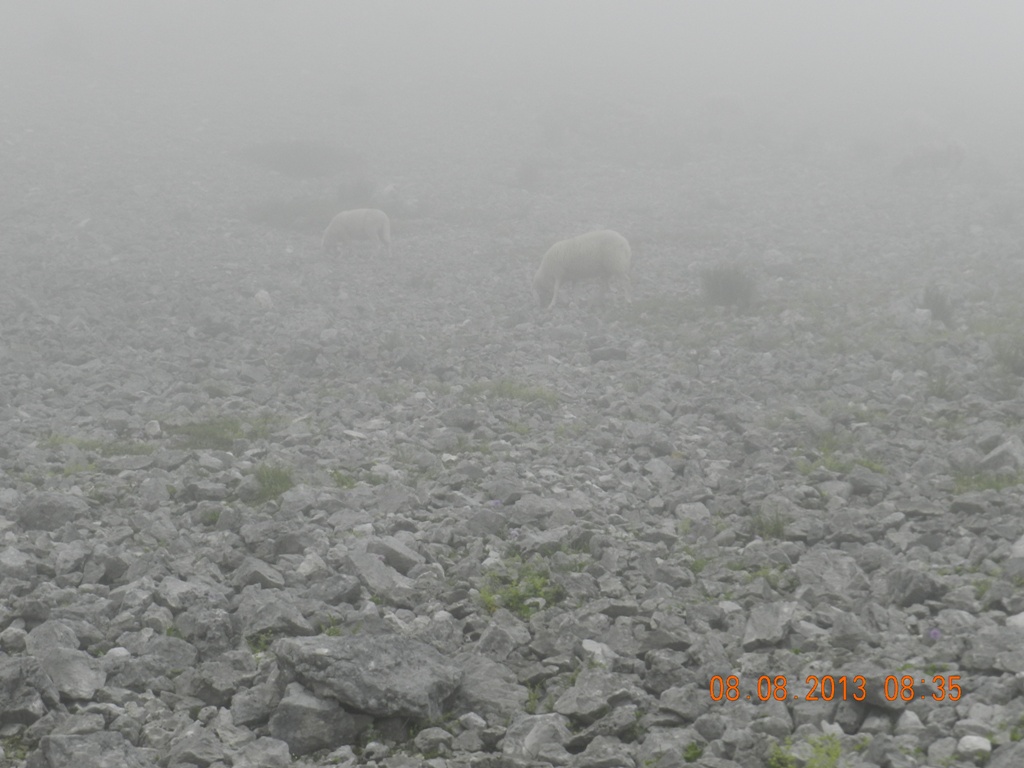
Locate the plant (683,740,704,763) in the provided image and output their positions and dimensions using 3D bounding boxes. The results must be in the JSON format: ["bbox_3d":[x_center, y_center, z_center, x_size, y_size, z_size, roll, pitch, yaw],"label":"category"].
[{"bbox_3d":[0.468,0.948,5.800,0.057,0.055,0.055,0,3,0],"label":"plant"}]

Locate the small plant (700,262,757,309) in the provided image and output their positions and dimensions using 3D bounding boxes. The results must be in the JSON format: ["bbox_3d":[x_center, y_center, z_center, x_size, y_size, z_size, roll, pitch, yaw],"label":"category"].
[{"bbox_3d":[1.926,-0.876,20.000,0.500,0.400,0.460,0,3,0],"label":"small plant"}]

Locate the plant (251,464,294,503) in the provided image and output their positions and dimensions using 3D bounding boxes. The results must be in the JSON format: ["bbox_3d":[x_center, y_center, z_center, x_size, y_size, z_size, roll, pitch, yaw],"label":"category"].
[{"bbox_3d":[-1.055,0.438,9.900,0.193,0.160,0.180,0,3,0],"label":"plant"}]

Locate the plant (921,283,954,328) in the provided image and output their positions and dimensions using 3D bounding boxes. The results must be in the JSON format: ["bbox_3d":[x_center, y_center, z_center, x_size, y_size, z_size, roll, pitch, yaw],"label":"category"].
[{"bbox_3d":[3.407,-0.628,18.000,0.280,0.360,0.270,0,3,0],"label":"plant"}]

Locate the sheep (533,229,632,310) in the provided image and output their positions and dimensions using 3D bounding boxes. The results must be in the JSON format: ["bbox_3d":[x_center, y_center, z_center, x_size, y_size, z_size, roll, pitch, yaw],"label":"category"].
[{"bbox_3d":[0.627,-1.019,20.000,0.890,0.710,0.340,0,3,0],"label":"sheep"}]

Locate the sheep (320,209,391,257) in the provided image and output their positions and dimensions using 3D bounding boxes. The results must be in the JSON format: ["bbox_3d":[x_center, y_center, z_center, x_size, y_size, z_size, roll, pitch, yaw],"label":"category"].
[{"bbox_3d":[-1.923,-1.873,27.800,0.900,0.610,0.310,1,3,10],"label":"sheep"}]

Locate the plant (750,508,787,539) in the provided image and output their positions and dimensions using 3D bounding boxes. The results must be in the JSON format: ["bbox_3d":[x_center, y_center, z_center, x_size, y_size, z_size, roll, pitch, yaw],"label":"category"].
[{"bbox_3d":[1.015,0.552,8.900,0.143,0.118,0.130,0,3,0],"label":"plant"}]

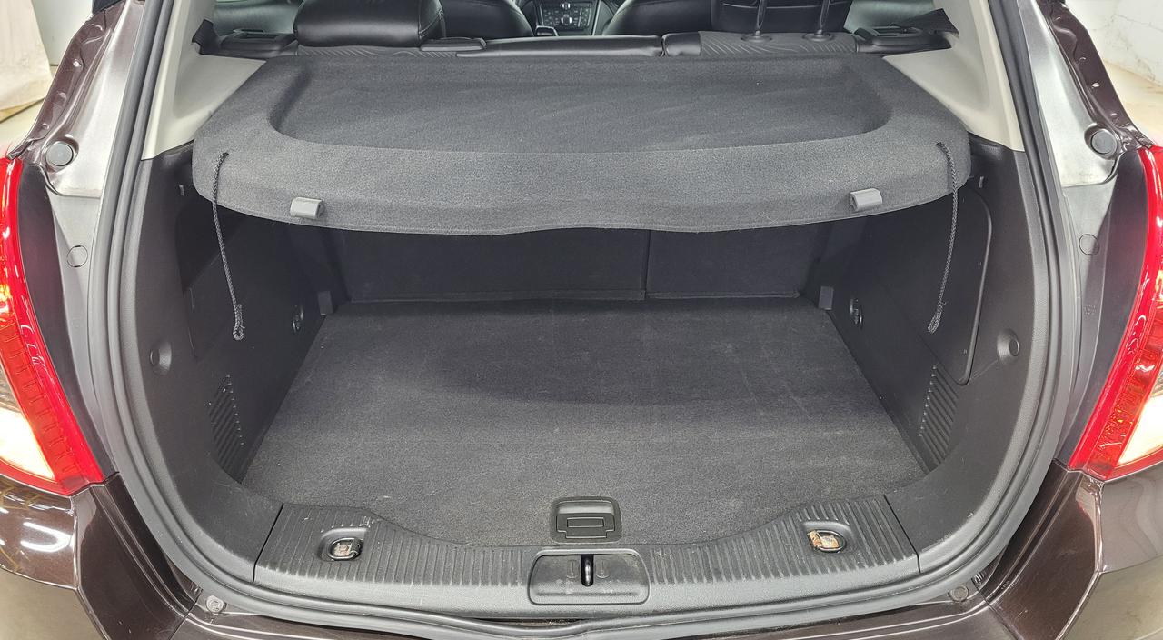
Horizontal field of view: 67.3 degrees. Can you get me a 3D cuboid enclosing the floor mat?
[{"bbox_3d":[0.002,0.132,1.425,0.965,0.025,0.699,-1,28,-1],"label":"floor mat"}]

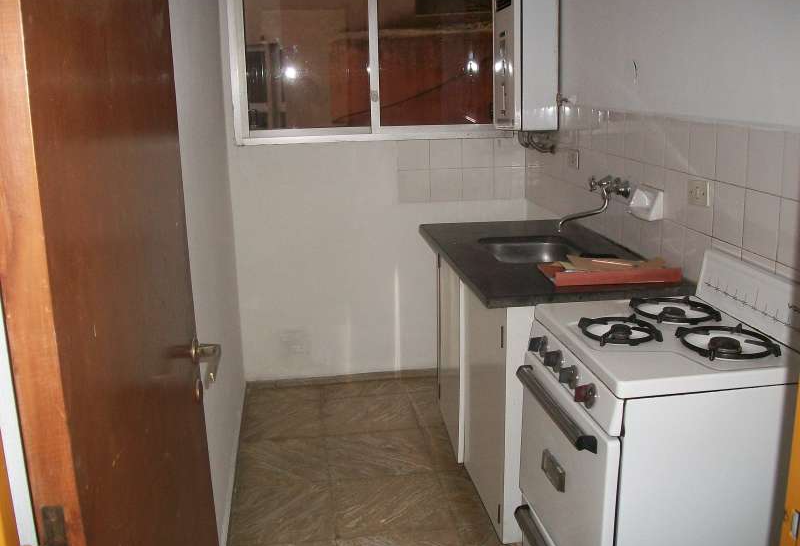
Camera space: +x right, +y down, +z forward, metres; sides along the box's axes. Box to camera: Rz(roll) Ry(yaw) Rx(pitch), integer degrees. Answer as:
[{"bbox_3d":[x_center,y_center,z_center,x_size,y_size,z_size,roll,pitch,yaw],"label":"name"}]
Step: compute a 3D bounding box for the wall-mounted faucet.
[{"bbox_3d":[0.649,-0.237,2.534,0.210,0.180,0.270,-3,15,-8],"label":"wall-mounted faucet"}]

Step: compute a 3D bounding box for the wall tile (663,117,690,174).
[{"bbox_3d":[0.773,-0.358,2.052,0.012,0.150,0.150,-3,15,-7],"label":"wall tile"}]

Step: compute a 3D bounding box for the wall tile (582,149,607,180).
[{"bbox_3d":[0.715,-0.360,2.646,0.012,0.150,0.150,-3,15,-7],"label":"wall tile"}]

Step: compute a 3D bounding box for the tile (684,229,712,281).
[{"bbox_3d":[0.825,-0.042,2.069,0.010,0.150,0.145,-3,15,-8],"label":"tile"}]

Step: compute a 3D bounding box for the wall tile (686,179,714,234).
[{"bbox_3d":[0.836,-0.189,2.050,0.010,0.152,0.141,-3,16,-8],"label":"wall tile"}]

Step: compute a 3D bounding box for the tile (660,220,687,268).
[{"bbox_3d":[0.805,-0.077,2.200,0.010,0.150,0.145,-3,15,-8],"label":"tile"}]

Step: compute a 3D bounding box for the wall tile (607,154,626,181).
[{"bbox_3d":[0.732,-0.324,2.507,0.012,0.150,0.150,-3,15,-7],"label":"wall tile"}]

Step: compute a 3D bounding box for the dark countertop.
[{"bbox_3d":[0.460,-0.059,2.544,0.609,0.039,1.015,-3,16,-8],"label":"dark countertop"}]

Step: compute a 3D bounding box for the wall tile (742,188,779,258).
[{"bbox_3d":[0.878,-0.119,1.791,0.010,0.152,0.141,-3,16,-8],"label":"wall tile"}]

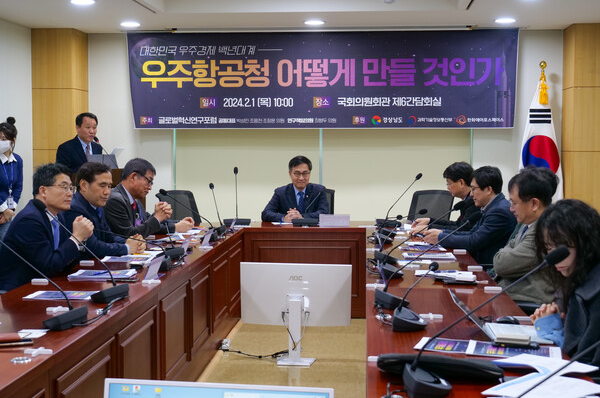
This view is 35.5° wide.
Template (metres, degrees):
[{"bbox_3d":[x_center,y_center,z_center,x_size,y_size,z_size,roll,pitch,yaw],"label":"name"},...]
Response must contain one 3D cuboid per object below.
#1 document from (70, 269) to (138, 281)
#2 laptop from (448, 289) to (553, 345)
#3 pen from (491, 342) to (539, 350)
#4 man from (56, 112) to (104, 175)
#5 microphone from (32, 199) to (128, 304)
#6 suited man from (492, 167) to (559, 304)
[{"bbox_3d":[-0.953,0.374,4.564,0.305,0.025,0.220,0,3,4],"label":"document"},{"bbox_3d":[0.655,0.388,3.106,0.310,0.138,0.320,0,3,7],"label":"laptop"},{"bbox_3d":[0.666,0.456,2.893,0.143,0.014,0.014,1,3,19],"label":"pen"},{"bbox_3d":[-1.990,0.056,8.634,0.500,1.695,0.360,-4,5,-45],"label":"man"},{"bbox_3d":[-0.990,0.221,4.253,0.410,0.450,0.210,1,4,24],"label":"microphone"},{"bbox_3d":[0.994,0.484,4.142,0.660,1.260,0.520,0,3,1],"label":"suited man"}]

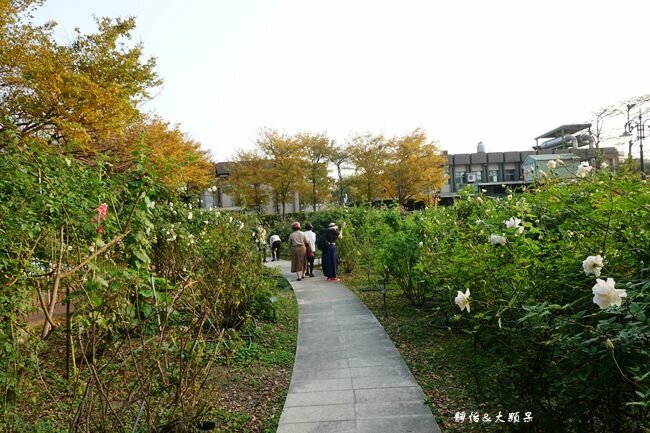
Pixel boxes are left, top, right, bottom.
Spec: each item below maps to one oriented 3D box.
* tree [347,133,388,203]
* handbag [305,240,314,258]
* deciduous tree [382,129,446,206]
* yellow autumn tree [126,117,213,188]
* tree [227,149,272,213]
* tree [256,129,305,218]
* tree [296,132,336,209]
[{"bbox_3d":[2.943,-1.931,30.000,3.000,7.770,3.000,0,-1,0],"label":"tree"},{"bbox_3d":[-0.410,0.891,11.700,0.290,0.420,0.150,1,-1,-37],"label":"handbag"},{"bbox_3d":[5.992,-1.975,29.000,4.300,7.830,4.300,0,-1,0],"label":"deciduous tree"},{"bbox_3d":[-7.318,-1.400,20.000,4.300,6.430,4.300,0,-1,0],"label":"yellow autumn tree"},{"bbox_3d":[-4.880,-1.234,28.000,3.000,6.320,3.000,0,-1,0],"label":"tree"},{"bbox_3d":[-2.825,-1.833,27.500,3.100,7.510,3.100,0,-1,0],"label":"tree"},{"bbox_3d":[-0.636,-1.841,29.000,2.800,7.560,2.800,0,-1,0],"label":"tree"}]

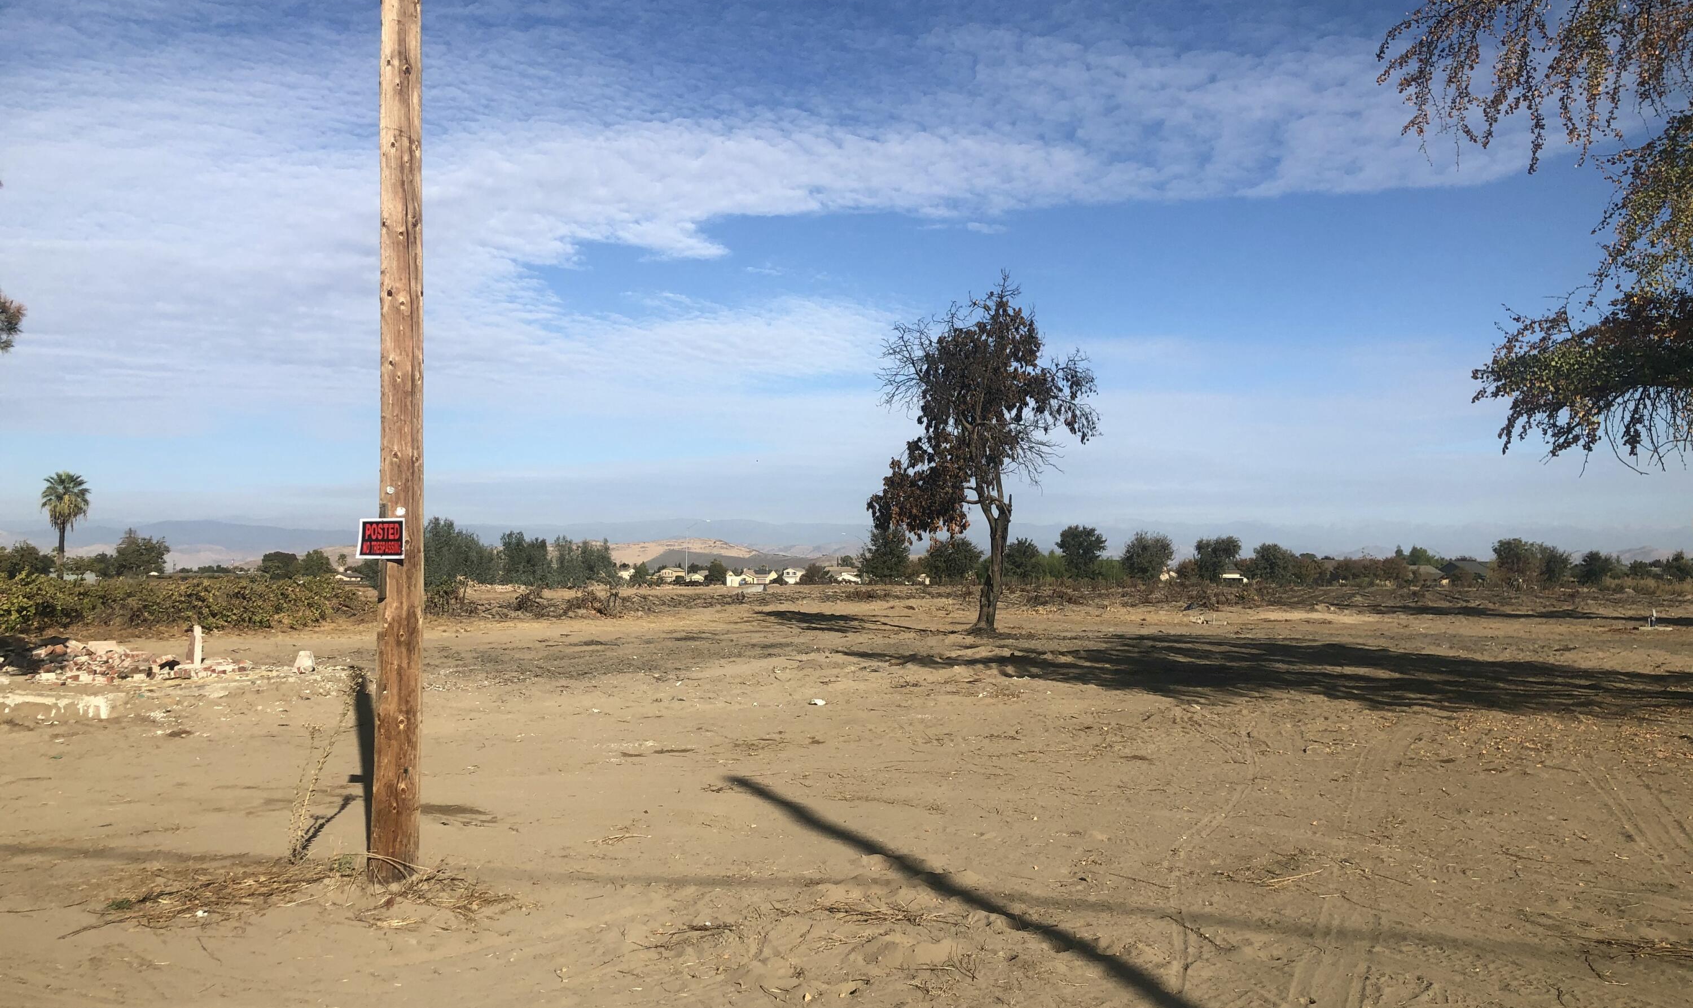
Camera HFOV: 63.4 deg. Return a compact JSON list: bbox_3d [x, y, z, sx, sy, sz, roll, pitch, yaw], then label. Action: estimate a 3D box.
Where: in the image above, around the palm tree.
[{"bbox_3d":[-62.800,2.280,110.000,3.700,9.700,3.700,0,-3,0],"label":"palm tree"}]

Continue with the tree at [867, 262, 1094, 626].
[{"bbox_3d":[3.600,-1.330,36.200,6.000,9.500,5.500,0,-3,0],"label":"tree"}]

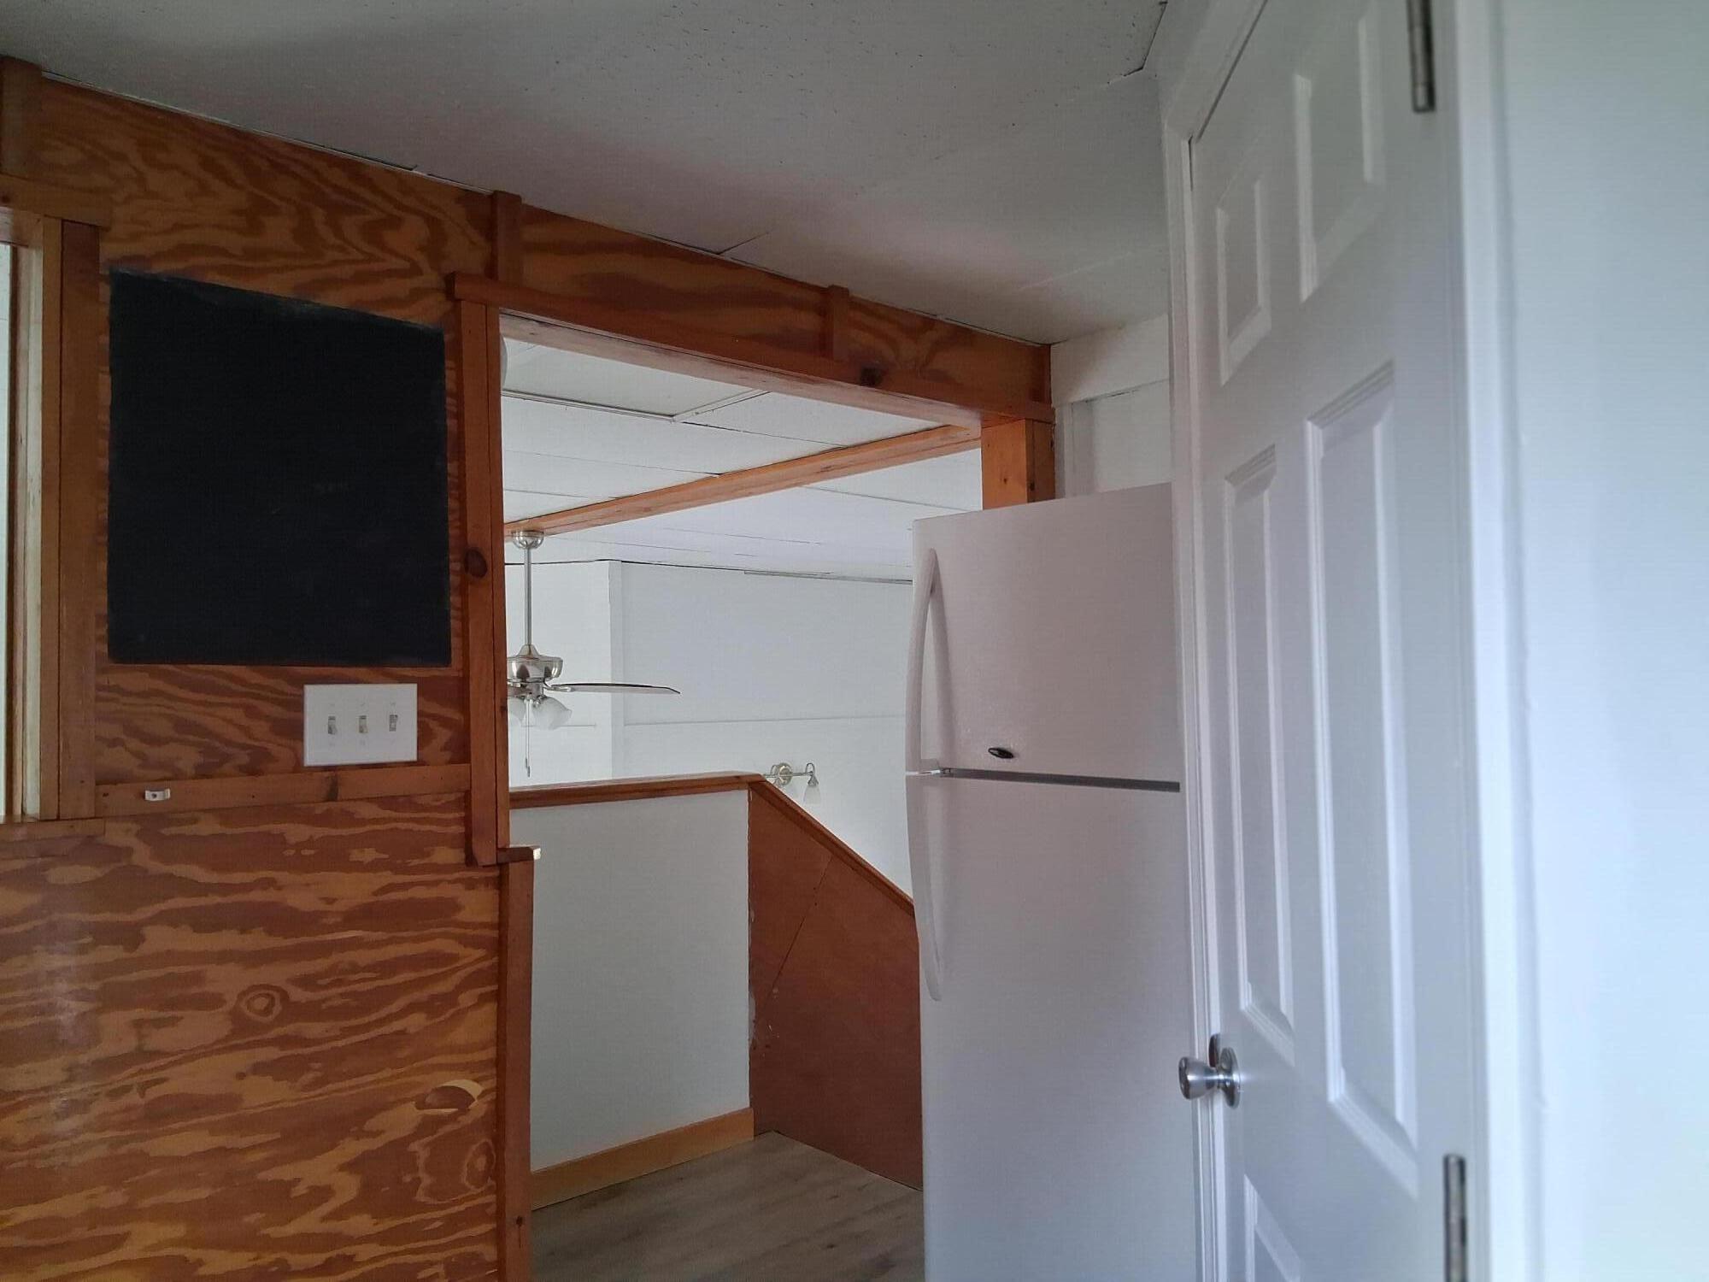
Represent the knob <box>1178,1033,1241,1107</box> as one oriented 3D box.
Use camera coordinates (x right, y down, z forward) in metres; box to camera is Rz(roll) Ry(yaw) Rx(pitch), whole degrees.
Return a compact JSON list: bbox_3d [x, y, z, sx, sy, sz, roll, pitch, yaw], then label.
[{"bbox_3d":[0.403,0.500,1.469,0.061,0.066,0.065,-1,-2,3],"label":"knob"}]

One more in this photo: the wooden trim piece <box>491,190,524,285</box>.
[{"bbox_3d":[-0.574,-0.661,2.124,0.043,0.151,0.020,1,-3,-43],"label":"wooden trim piece"}]

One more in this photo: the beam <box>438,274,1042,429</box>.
[{"bbox_3d":[-0.090,-0.549,2.563,1.518,0.043,0.036,1,-3,-43],"label":"beam"}]

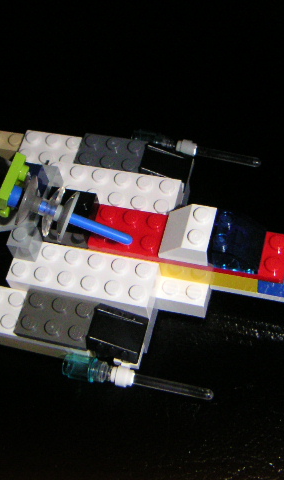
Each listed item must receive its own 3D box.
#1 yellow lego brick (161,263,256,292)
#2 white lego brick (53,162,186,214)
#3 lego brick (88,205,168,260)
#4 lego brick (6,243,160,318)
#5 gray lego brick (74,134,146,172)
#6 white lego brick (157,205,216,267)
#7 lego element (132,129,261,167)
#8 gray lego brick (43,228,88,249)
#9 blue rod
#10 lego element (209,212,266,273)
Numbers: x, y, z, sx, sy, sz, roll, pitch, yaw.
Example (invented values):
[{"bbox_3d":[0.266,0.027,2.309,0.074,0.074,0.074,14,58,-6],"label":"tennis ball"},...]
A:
[{"bbox_3d":[0.023,0.007,0.242,0.032,0.011,0.011,10,63,12],"label":"yellow lego brick"},{"bbox_3d":[-0.011,-0.015,0.258,0.048,0.011,0.016,10,63,12],"label":"white lego brick"},{"bbox_3d":[-0.004,-0.003,0.243,0.024,0.005,0.016,10,63,12],"label":"lego brick"},{"bbox_3d":[-0.019,0.012,0.245,0.048,0.011,0.016,10,63,12],"label":"lego brick"},{"bbox_3d":[-0.011,-0.030,0.266,0.024,0.005,0.016,10,63,12],"label":"gray lego brick"},{"bbox_3d":[0.014,-0.002,0.234,0.016,0.011,0.016,10,63,12],"label":"white lego brick"},{"bbox_3d":[0.019,-0.033,0.271,0.049,0.009,0.009,13,64,14],"label":"lego element"},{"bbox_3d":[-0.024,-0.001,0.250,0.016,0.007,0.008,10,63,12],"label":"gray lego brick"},{"bbox_3d":[-0.017,-0.005,0.231,0.032,0.003,0.003,21,65,-4],"label":"blue rod"},{"bbox_3d":[0.030,0.000,0.231,0.016,0.011,0.016,10,63,12],"label":"lego element"}]

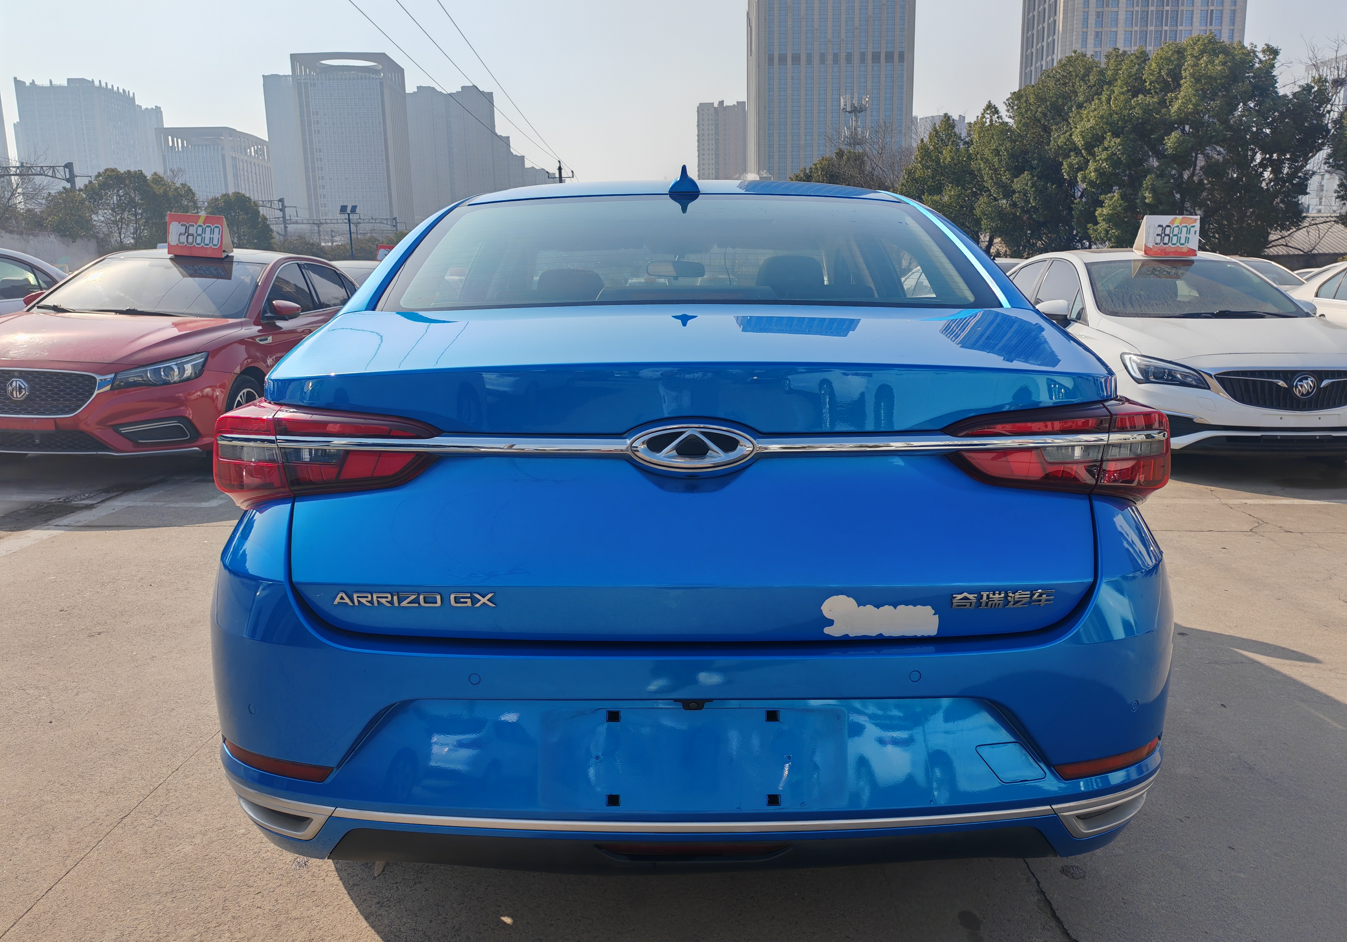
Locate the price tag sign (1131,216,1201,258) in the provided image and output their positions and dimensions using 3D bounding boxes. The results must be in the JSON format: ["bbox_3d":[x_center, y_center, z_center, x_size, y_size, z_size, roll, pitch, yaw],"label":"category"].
[{"bbox_3d":[3.674,-1.751,7.838,0.400,0.310,0.200,0,11,3],"label":"price tag sign"}]

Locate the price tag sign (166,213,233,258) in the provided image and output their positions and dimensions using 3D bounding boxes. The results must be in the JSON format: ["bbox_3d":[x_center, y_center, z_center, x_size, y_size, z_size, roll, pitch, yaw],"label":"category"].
[{"bbox_3d":[-3.480,-1.730,7.729,0.400,0.310,0.200,-1,11,-5],"label":"price tag sign"}]

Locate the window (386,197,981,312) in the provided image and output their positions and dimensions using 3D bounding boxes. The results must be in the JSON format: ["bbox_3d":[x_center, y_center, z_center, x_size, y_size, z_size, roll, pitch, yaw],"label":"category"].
[{"bbox_3d":[0.024,-0.515,2.356,1.240,0.110,0.660,-1,35,0],"label":"window"}]

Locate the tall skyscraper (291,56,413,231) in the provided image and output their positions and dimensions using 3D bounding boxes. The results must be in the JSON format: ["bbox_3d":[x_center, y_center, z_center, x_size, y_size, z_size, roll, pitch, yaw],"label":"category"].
[{"bbox_3d":[-141.836,-133.059,471.421,39.900,94.700,36.000,-1,10,0],"label":"tall skyscraper"}]

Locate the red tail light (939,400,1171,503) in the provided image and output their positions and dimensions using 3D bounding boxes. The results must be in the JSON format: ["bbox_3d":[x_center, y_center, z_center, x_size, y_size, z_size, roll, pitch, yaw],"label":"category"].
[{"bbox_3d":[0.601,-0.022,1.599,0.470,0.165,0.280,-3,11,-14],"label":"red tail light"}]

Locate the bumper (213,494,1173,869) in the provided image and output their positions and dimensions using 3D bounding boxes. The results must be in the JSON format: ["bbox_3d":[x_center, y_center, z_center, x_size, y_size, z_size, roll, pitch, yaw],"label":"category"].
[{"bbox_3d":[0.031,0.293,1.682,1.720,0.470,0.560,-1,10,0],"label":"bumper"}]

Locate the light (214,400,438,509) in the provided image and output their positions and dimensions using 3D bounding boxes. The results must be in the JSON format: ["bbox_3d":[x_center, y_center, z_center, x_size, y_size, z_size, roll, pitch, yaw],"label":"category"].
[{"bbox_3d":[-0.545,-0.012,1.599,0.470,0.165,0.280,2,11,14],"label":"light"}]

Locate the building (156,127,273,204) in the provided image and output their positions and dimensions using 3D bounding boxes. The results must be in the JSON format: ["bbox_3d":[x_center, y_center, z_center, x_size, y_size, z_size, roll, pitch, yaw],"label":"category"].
[{"bbox_3d":[-206.618,-118.774,478.032,30.000,65.300,44.000,-1,10,0],"label":"building"}]

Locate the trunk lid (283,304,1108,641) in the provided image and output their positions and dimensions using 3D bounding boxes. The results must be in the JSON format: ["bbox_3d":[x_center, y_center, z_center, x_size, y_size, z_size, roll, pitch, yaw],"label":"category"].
[{"bbox_3d":[0.028,-0.055,1.749,1.280,0.430,0.760,-1,10,0],"label":"trunk lid"}]

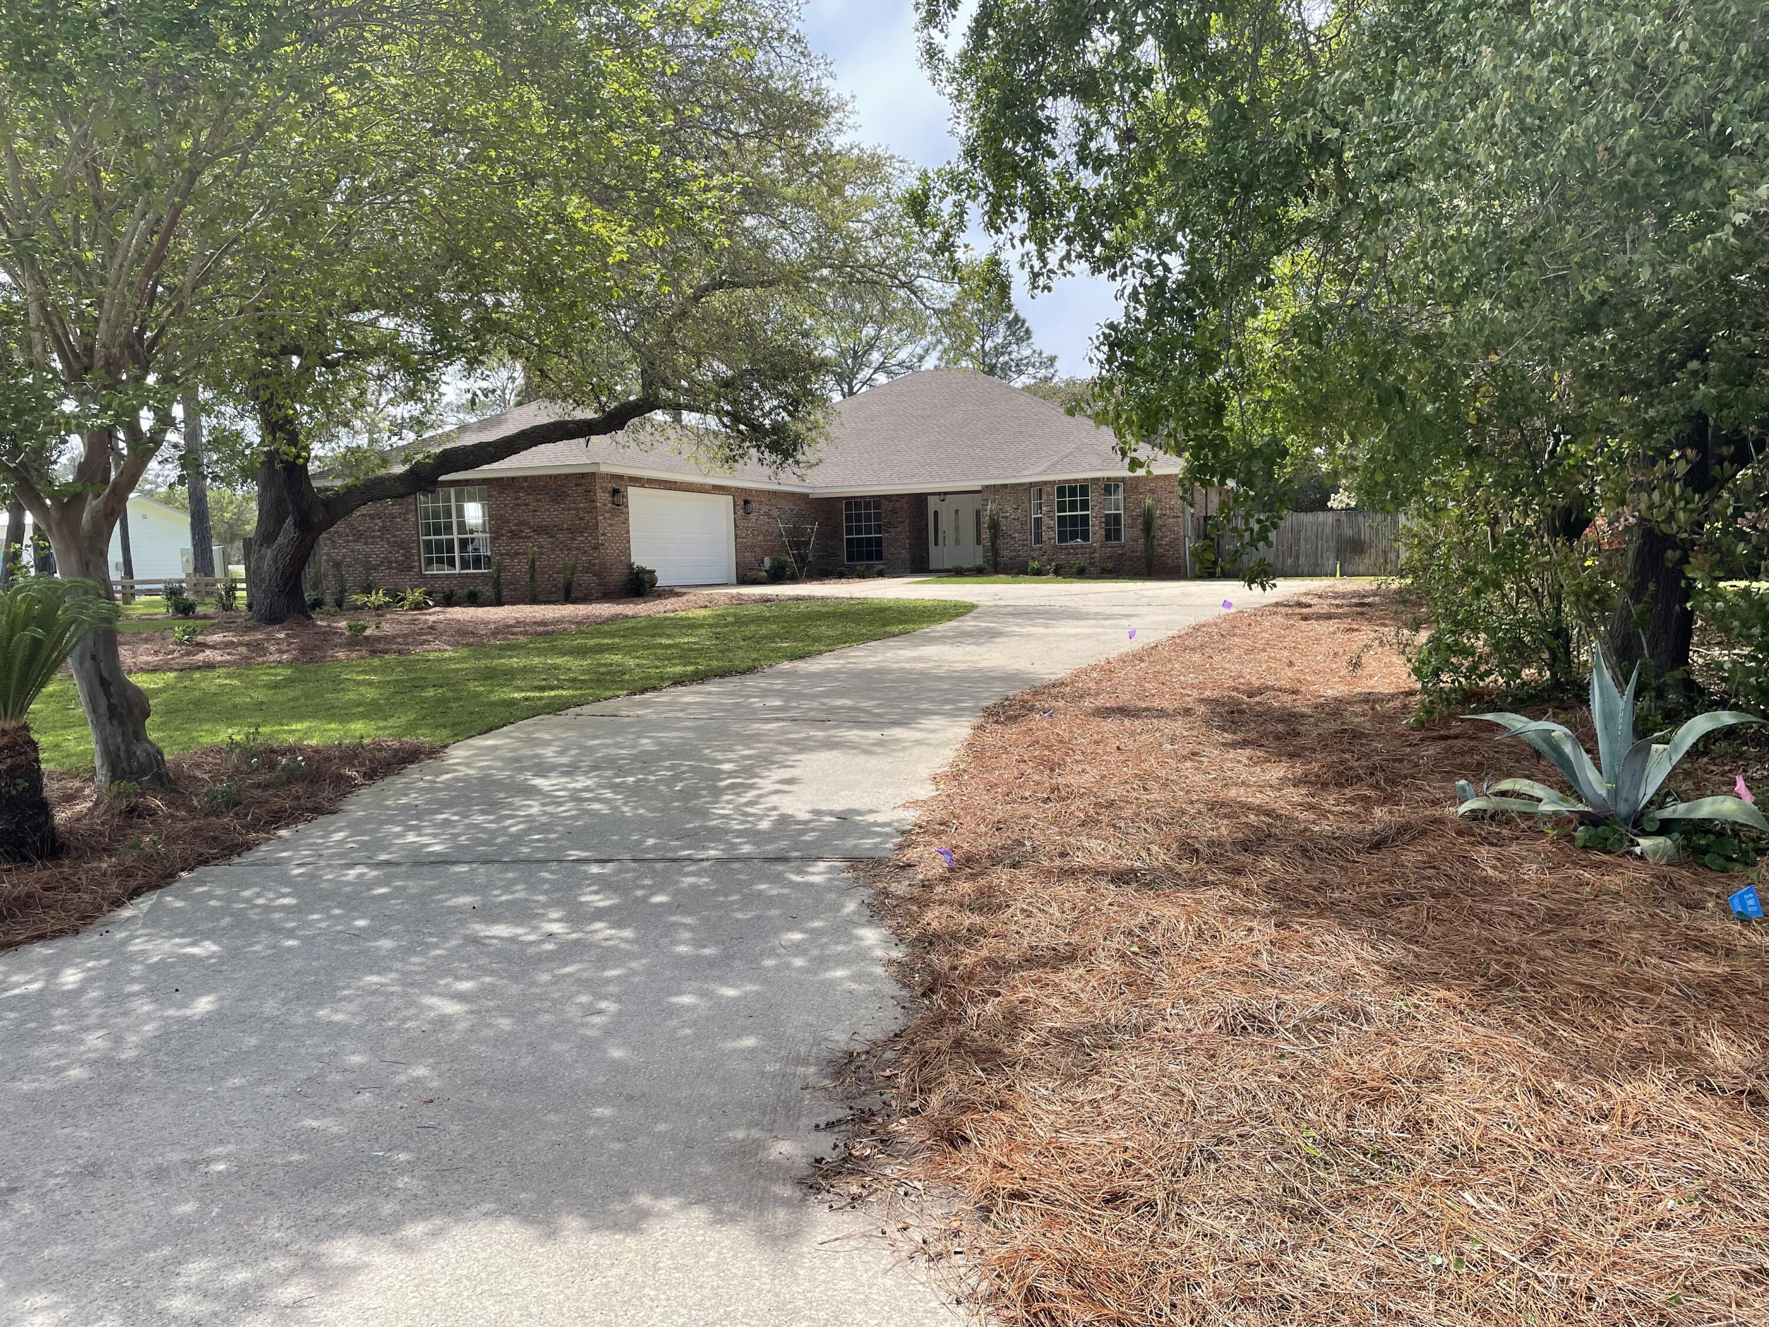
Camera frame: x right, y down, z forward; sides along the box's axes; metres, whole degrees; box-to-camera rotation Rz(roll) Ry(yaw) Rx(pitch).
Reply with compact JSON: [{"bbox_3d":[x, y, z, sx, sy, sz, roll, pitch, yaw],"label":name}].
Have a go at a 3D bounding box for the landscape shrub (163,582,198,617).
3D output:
[{"bbox_3d":[-14.839,-1.354,28.000,0.700,0.760,0.660,-4,5,-28],"label":"landscape shrub"}]

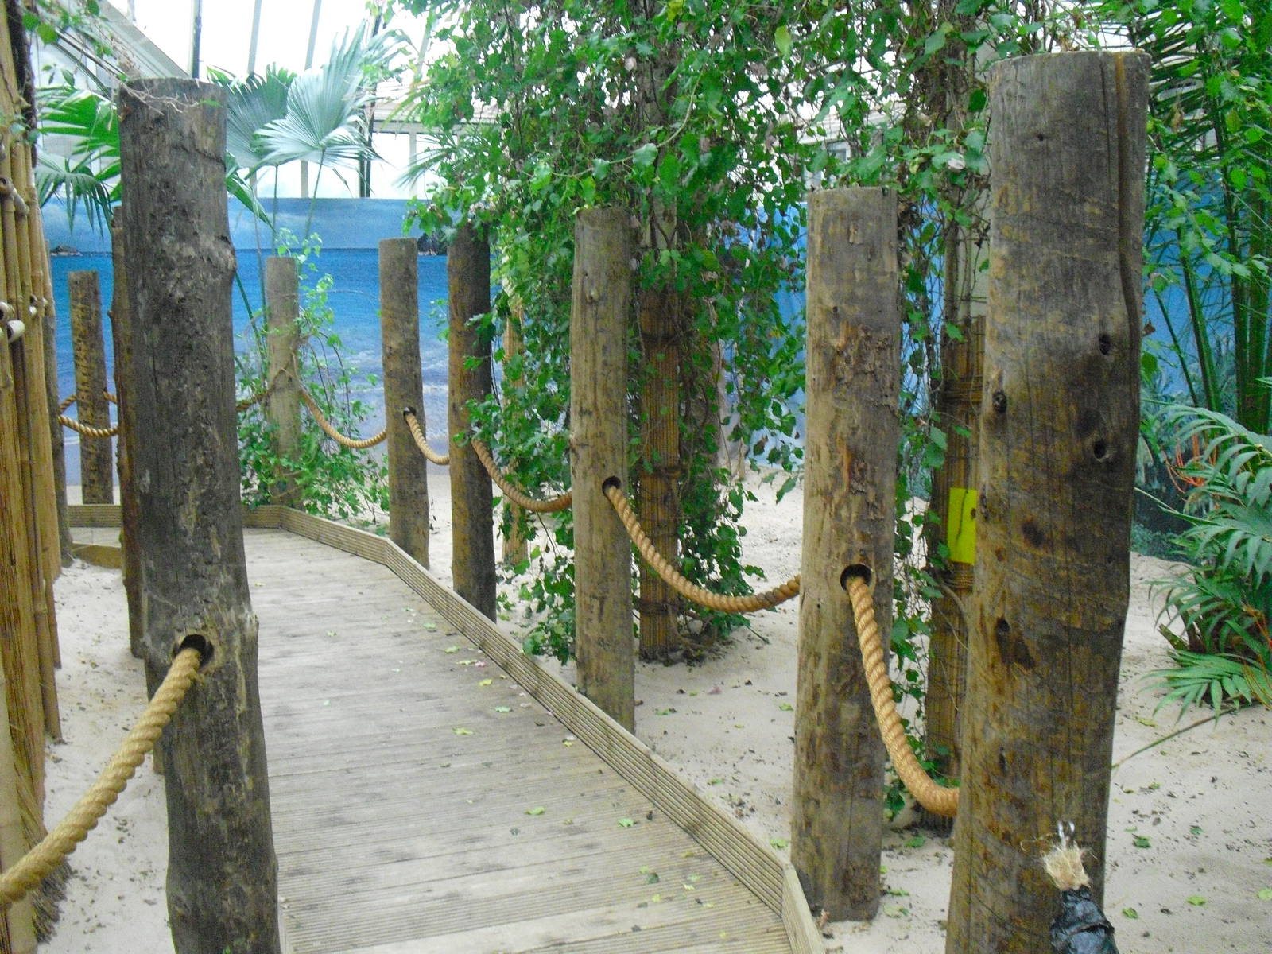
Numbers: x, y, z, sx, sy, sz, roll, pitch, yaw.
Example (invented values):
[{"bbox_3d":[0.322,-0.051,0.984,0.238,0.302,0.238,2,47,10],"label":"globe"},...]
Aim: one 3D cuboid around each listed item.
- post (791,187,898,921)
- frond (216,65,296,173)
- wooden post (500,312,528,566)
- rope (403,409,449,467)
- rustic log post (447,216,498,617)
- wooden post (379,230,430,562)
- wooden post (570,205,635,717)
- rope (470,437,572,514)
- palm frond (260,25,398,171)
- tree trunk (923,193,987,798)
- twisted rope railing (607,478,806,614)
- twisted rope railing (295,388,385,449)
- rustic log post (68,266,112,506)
[{"bbox_3d":[0.480,0.186,3.062,0.210,1.680,0.210,1,9,9],"label":"post"},{"bbox_3d":[-2.371,-2.234,8.251,0.780,0.720,0.400,-3,9,-15],"label":"frond"},{"bbox_3d":[-0.652,-0.213,7.086,0.140,1.389,0.140,0,9,0],"label":"wooden post"},{"bbox_3d":[-0.931,-0.163,6.105,0.050,0.195,0.957,-4,10,-23],"label":"rope"},{"bbox_3d":[-0.718,-0.201,5.777,0.195,1.769,0.195,0,9,0],"label":"rustic log post"},{"bbox_3d":[-1.153,-0.351,6.595,0.190,1.650,0.190,-2,9,-10],"label":"wooden post"},{"bbox_3d":[-0.101,0.019,4.364,0.205,1.772,0.205,0,9,0],"label":"wooden post"},{"bbox_3d":[-0.409,0.014,5.087,0.060,0.184,1.381,-4,10,-23],"label":"rope"},{"bbox_3d":[-2.021,-2.499,8.718,0.950,0.950,0.450,-1,9,-6],"label":"palm frond"},{"bbox_3d":[0.906,0.125,3.657,0.190,1.782,0.190,0,9,0],"label":"tree trunk"},{"bbox_3d":[0.182,0.223,3.690,0.050,0.245,1.166,-5,10,-26],"label":"twisted rope railing"},{"bbox_3d":[-1.625,-0.326,7.346,0.050,0.265,1.566,-6,11,-32],"label":"twisted rope railing"},{"bbox_3d":[-3.586,-0.562,8.713,0.205,1.574,0.205,0,9,0],"label":"rustic log post"}]

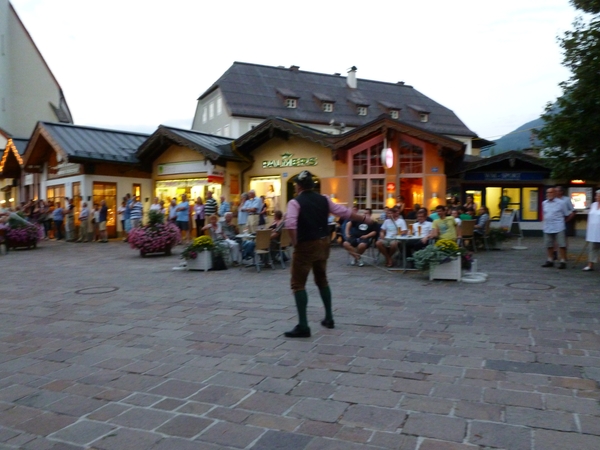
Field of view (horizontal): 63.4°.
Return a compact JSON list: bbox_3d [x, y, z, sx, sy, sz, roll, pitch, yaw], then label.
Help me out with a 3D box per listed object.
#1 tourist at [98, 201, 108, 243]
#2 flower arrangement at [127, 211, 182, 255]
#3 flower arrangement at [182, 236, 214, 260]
[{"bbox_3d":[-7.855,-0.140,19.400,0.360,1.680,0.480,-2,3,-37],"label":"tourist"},{"bbox_3d":[-4.261,0.228,14.172,1.360,1.330,1.200,0,2,0],"label":"flower arrangement"},{"bbox_3d":[-2.239,0.513,10.600,0.740,0.530,0.600,0,2,0],"label":"flower arrangement"}]

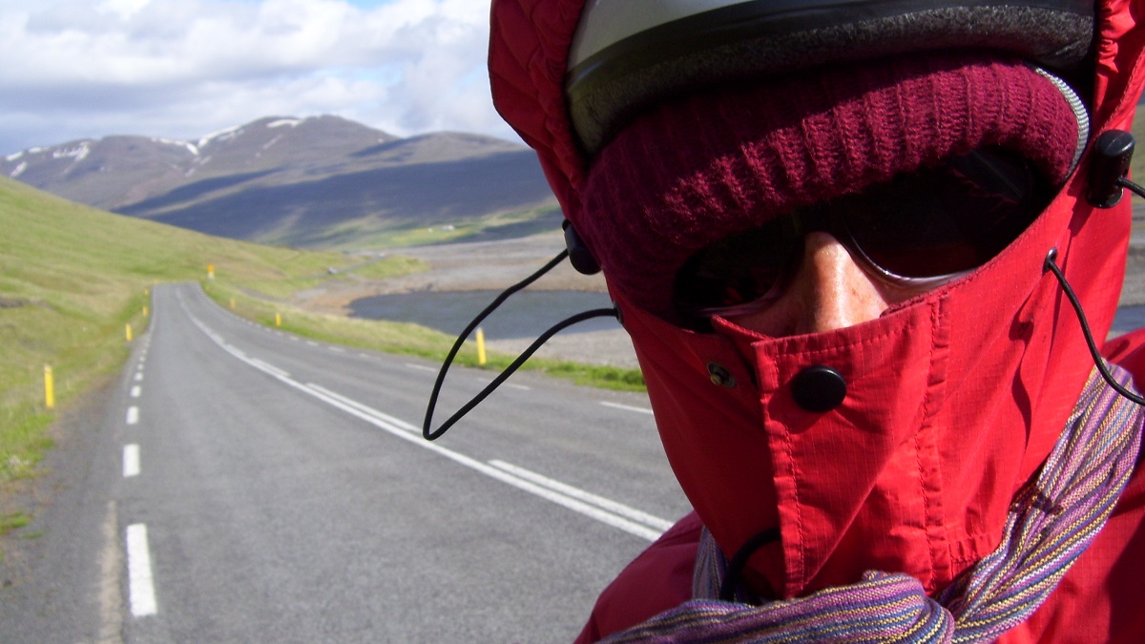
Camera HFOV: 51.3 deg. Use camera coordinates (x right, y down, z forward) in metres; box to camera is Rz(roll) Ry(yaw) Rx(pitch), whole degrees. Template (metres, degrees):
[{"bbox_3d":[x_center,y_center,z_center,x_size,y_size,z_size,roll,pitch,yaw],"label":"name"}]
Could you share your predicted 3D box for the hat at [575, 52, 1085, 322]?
[{"bbox_3d":[0.091,-0.096,0.472,0.190,0.170,0.225,-12,-15,15],"label":"hat"}]

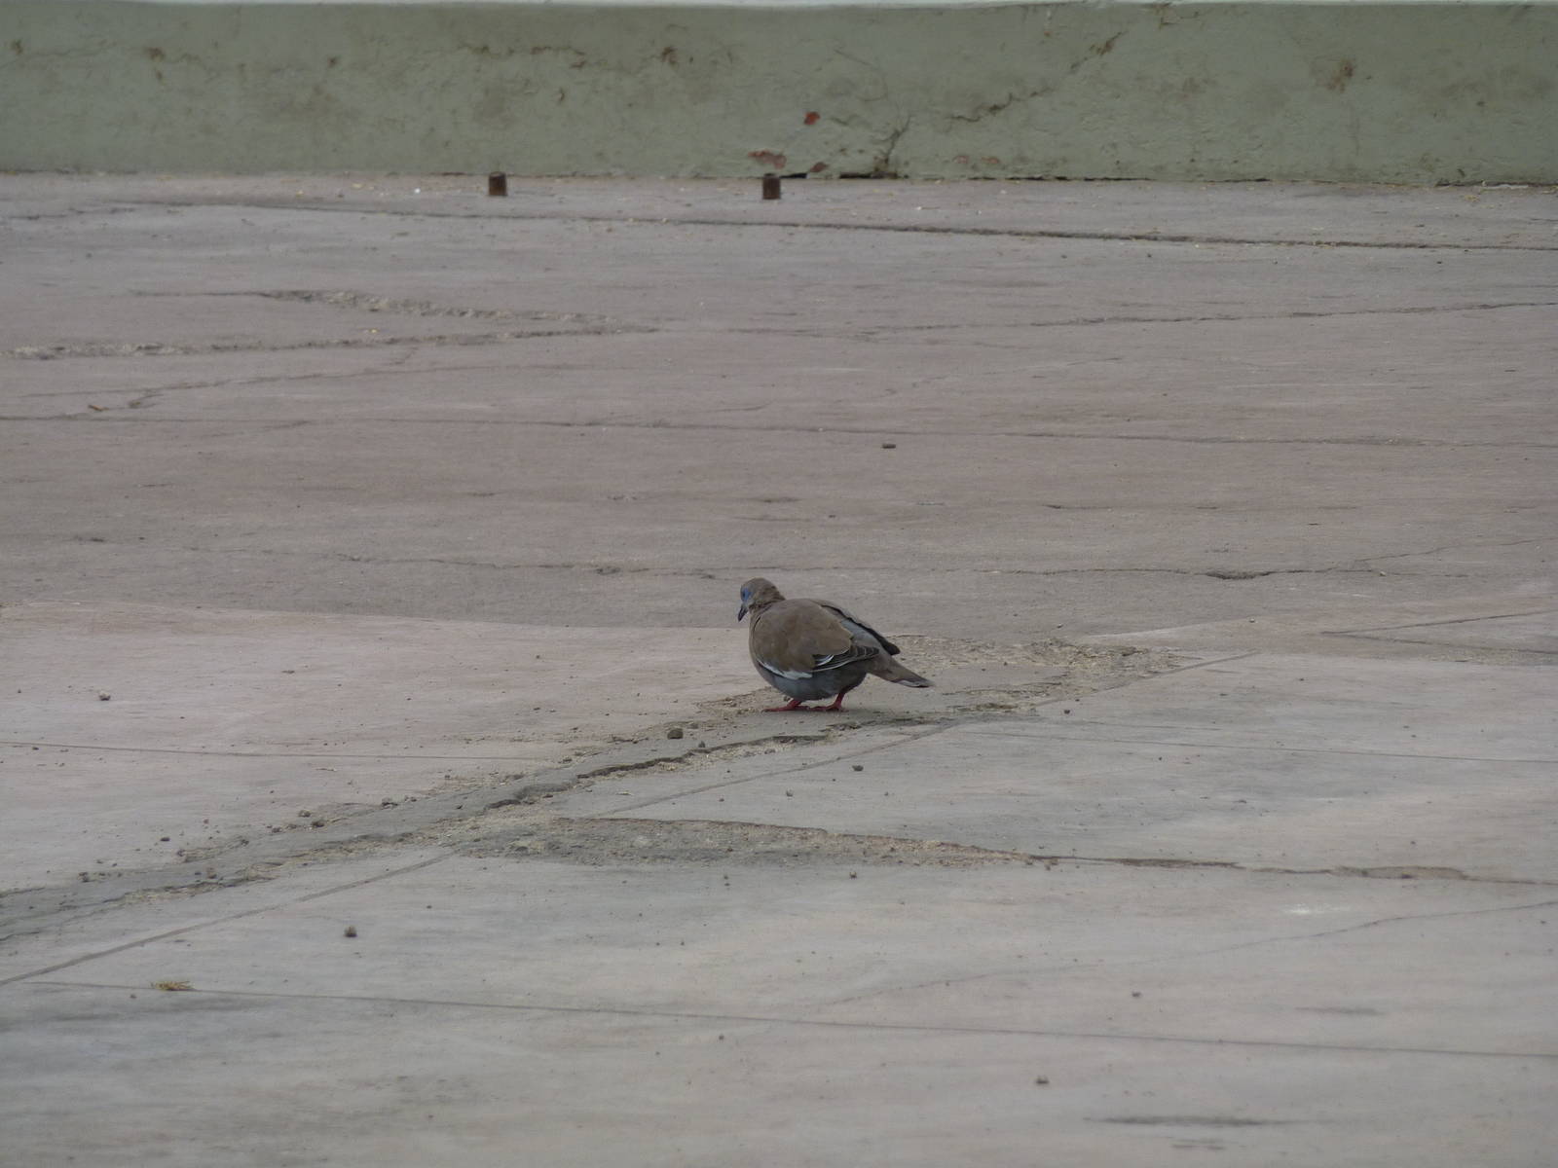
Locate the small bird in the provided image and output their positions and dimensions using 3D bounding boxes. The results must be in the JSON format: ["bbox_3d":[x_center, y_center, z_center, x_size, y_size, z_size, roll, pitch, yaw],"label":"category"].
[{"bbox_3d":[0.063,0.066,14.800,0.245,0.145,0.105,4,8,35],"label":"small bird"}]

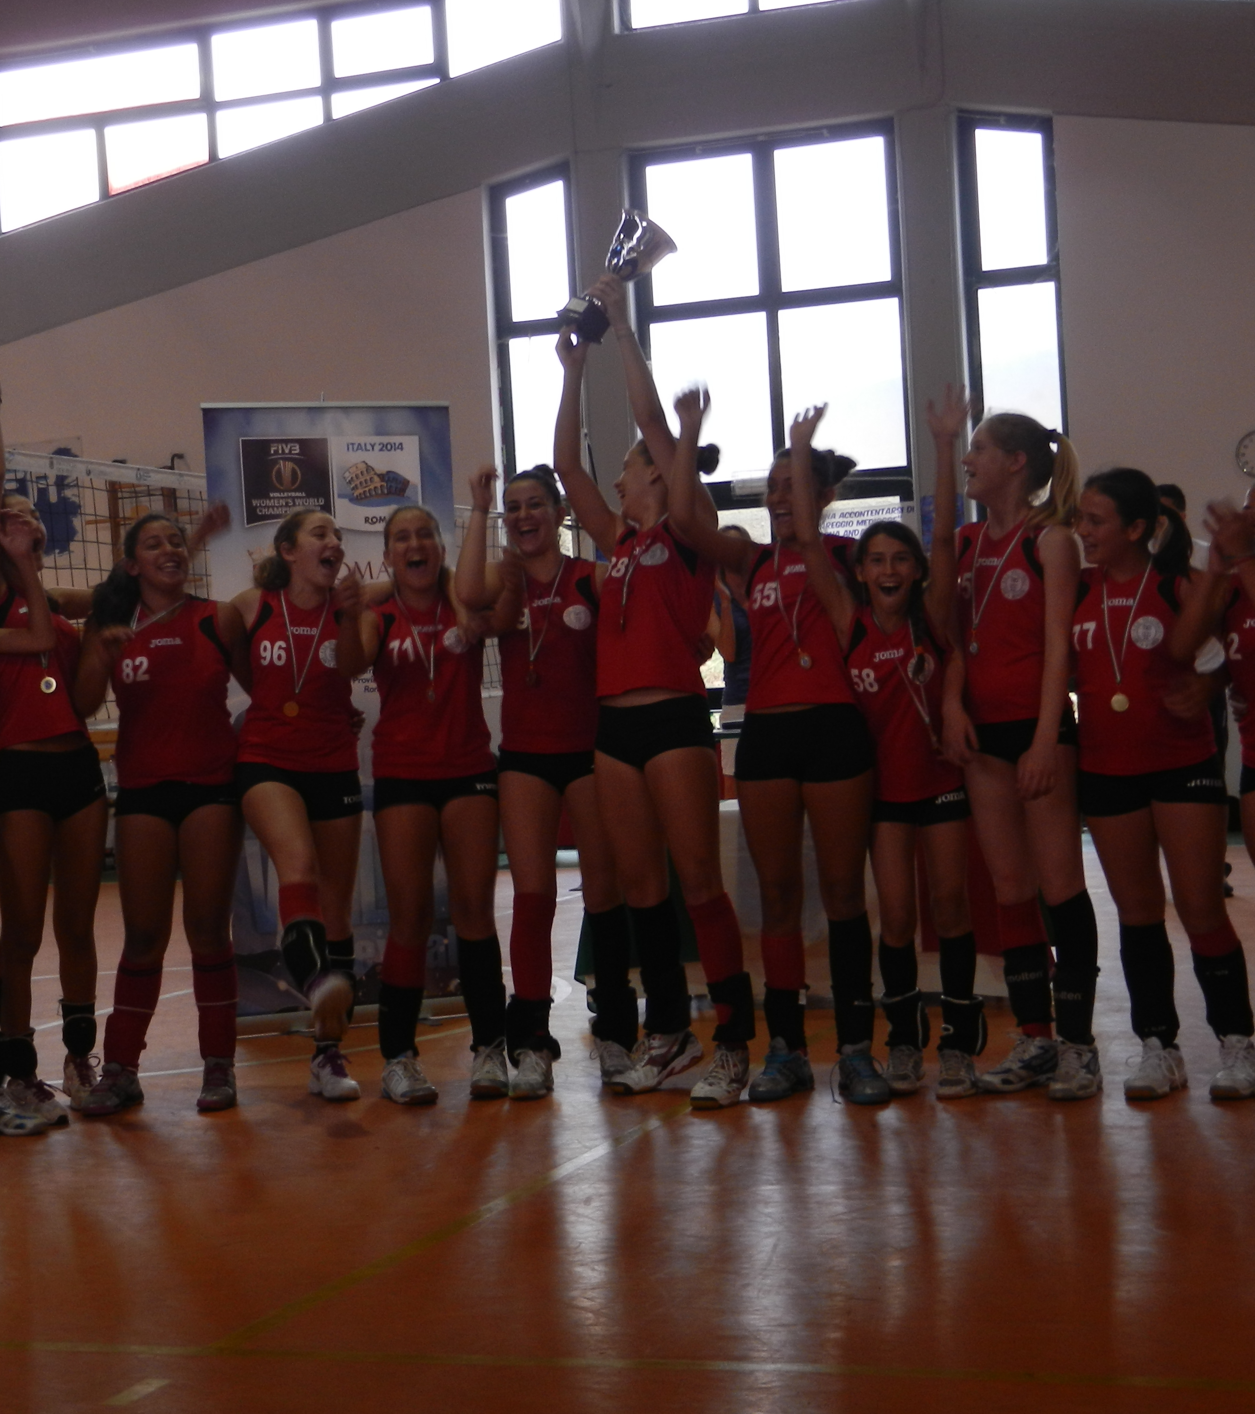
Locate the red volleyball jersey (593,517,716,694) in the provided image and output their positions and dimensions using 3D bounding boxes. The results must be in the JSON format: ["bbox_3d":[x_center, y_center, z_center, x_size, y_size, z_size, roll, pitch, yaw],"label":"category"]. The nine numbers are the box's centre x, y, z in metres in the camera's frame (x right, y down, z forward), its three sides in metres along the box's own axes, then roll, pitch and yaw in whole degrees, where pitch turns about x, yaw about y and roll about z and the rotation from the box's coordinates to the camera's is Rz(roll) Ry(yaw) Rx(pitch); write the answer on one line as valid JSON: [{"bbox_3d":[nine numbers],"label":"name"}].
[{"bbox_3d":[0.073,-0.262,6.563,0.330,0.470,0.230,0,0,25],"label":"red volleyball jersey"}]

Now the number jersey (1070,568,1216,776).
[{"bbox_3d":[1.314,-0.088,6.227,0.360,0.520,0.250,-3,1,20],"label":"number jersey"}]

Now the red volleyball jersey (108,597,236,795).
[{"bbox_3d":[-1.264,-0.035,6.841,0.345,0.520,0.240,-3,0,-3],"label":"red volleyball jersey"}]

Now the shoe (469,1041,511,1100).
[{"bbox_3d":[-0.380,0.998,6.772,0.105,0.125,0.270,-3,1,3],"label":"shoe"}]

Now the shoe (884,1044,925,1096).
[{"bbox_3d":[0.726,0.930,6.398,0.100,0.125,0.260,-3,1,12],"label":"shoe"}]

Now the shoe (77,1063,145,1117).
[{"bbox_3d":[-1.433,1.060,6.791,0.105,0.115,0.270,-3,1,27],"label":"shoe"}]

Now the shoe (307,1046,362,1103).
[{"bbox_3d":[-0.811,1.013,6.767,0.100,0.120,0.260,-3,0,-28],"label":"shoe"}]

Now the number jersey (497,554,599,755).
[{"bbox_3d":[-0.205,-0.140,6.740,0.315,0.540,0.230,-3,1,-5],"label":"number jersey"}]

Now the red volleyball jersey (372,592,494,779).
[{"bbox_3d":[-0.536,-0.059,6.752,0.335,0.500,0.230,-3,1,-4],"label":"red volleyball jersey"}]

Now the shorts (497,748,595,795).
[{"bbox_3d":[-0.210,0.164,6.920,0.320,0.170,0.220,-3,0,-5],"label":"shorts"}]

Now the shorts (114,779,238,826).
[{"bbox_3d":[-1.255,0.244,6.811,0.345,0.190,0.250,-3,1,-7],"label":"shorts"}]

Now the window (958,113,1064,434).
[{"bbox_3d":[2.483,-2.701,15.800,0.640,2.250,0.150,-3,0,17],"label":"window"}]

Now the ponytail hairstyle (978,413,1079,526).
[{"bbox_3d":[1.015,-0.602,6.200,0.230,0.280,0.180,-3,0,-22],"label":"ponytail hairstyle"}]

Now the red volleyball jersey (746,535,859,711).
[{"bbox_3d":[0.472,-0.223,6.580,0.300,0.460,0.220,-3,0,16],"label":"red volleyball jersey"}]

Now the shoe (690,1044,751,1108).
[{"bbox_3d":[0.240,0.950,6.310,0.100,0.120,0.265,-3,0,18],"label":"shoe"}]

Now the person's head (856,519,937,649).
[{"bbox_3d":[0.674,-0.309,6.150,0.195,0.310,0.220,-3,0,6],"label":"person's head"}]

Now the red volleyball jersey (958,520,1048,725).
[{"bbox_3d":[0.988,-0.221,6.386,0.320,0.520,0.220,-2,1,32],"label":"red volleyball jersey"}]

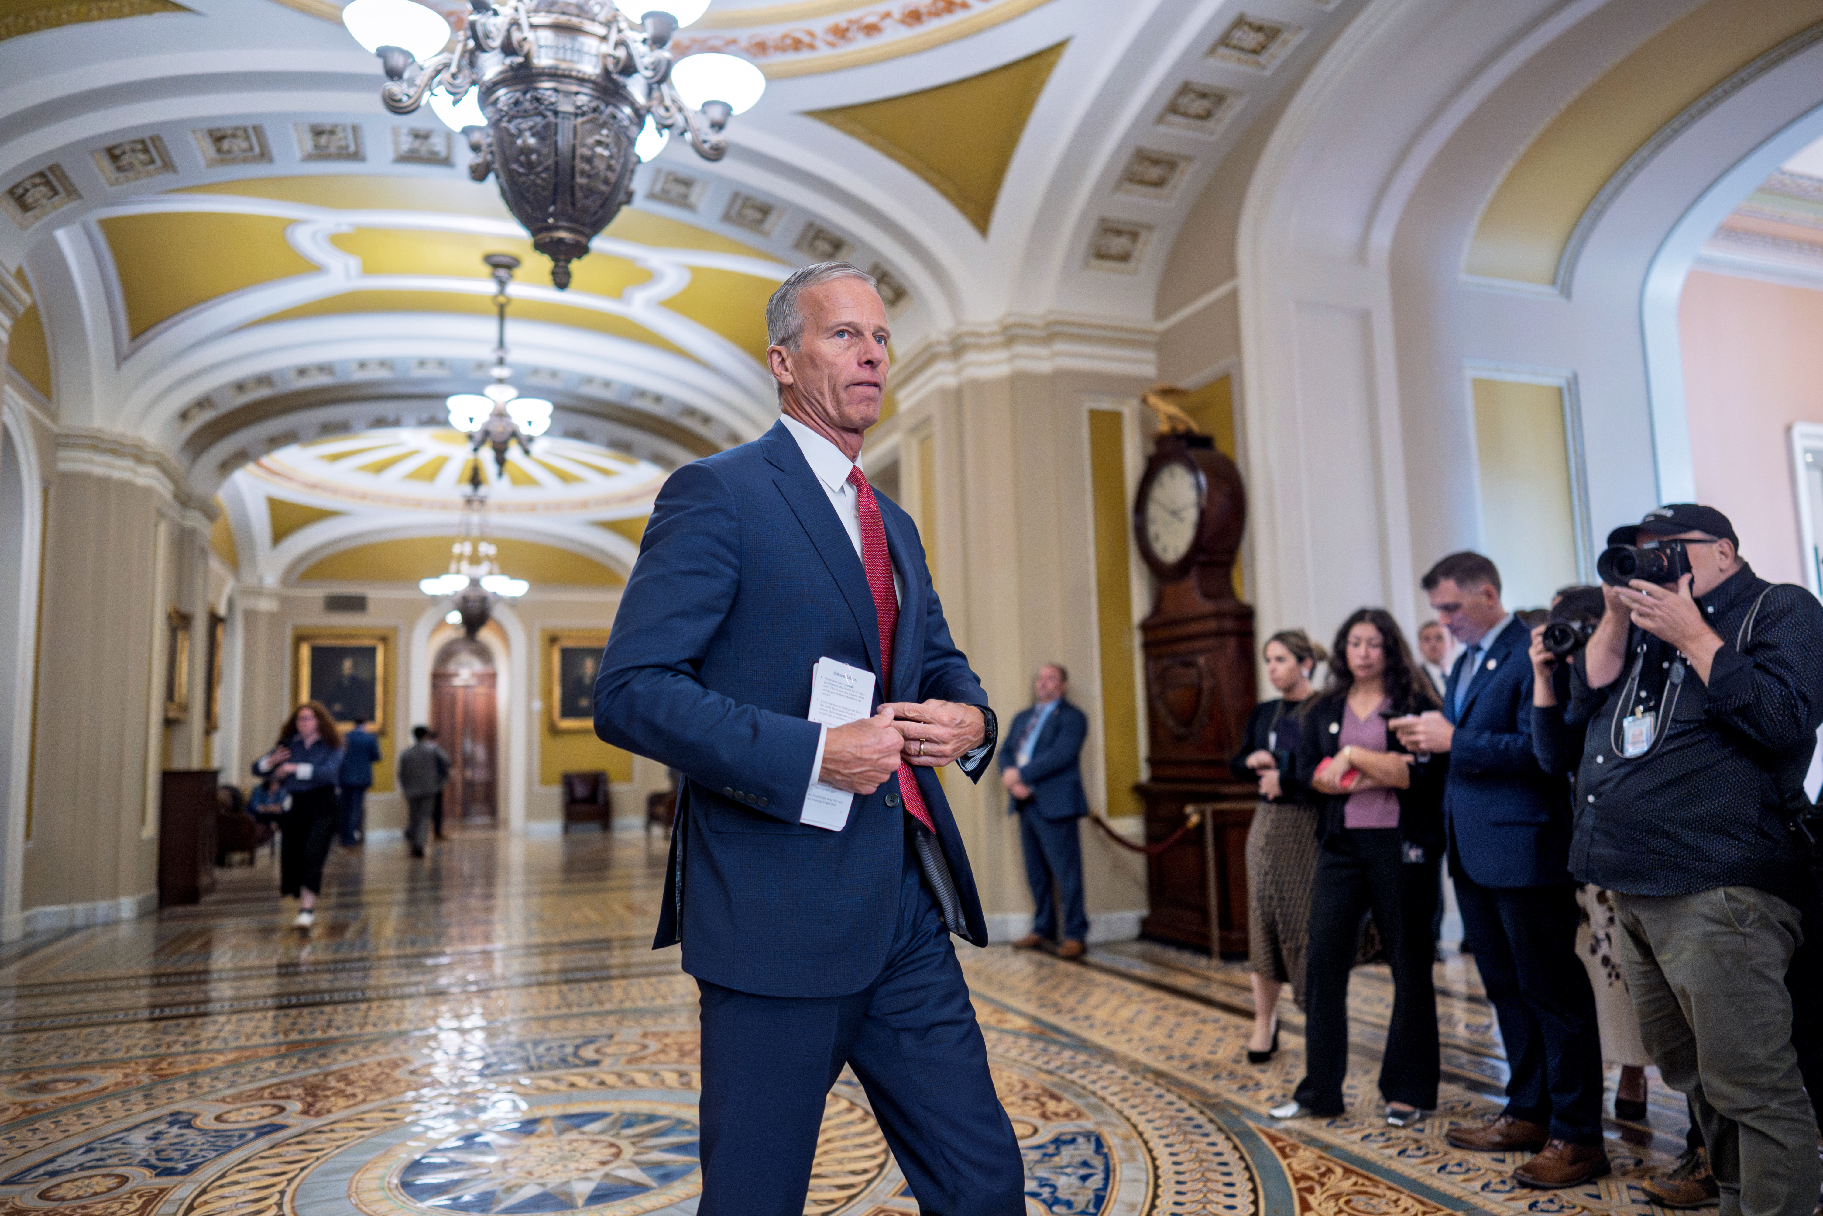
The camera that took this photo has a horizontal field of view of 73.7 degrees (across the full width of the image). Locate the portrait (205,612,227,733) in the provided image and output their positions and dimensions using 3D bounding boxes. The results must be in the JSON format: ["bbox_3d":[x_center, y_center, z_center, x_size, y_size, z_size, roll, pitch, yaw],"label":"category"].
[{"bbox_3d":[-9.443,0.870,16.495,0.100,1.600,1.100,1,-7,-21],"label":"portrait"}]

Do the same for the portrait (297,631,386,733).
[{"bbox_3d":[-8.882,1.194,18.968,1.245,1.517,0.120,1,-7,-22],"label":"portrait"}]

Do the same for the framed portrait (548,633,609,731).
[{"bbox_3d":[-5.373,1.270,20.243,1.240,1.560,0.100,1,-7,-21],"label":"framed portrait"}]

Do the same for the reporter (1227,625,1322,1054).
[{"bbox_3d":[1.516,0.919,4.879,0.500,1.663,0.400,-8,-9,44],"label":"reporter"}]

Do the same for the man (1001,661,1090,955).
[{"bbox_3d":[0.821,1.204,7.497,0.400,1.725,0.520,5,-9,-44],"label":"man"}]

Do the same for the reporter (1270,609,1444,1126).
[{"bbox_3d":[1.489,0.833,4.082,0.540,1.657,0.420,-5,-7,25],"label":"reporter"}]

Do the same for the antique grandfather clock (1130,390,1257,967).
[{"bbox_3d":[1.747,0.329,7.424,0.450,3.394,0.854,1,-7,-22],"label":"antique grandfather clock"}]

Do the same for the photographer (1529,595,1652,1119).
[{"bbox_3d":[2.216,0.775,3.935,0.580,1.690,0.500,4,-9,-43],"label":"photographer"}]

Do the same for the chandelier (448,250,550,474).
[{"bbox_3d":[-3.188,-1.890,9.465,0.820,1.771,0.820,1,-7,-21],"label":"chandelier"}]

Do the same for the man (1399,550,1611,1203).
[{"bbox_3d":[1.665,0.713,3.600,0.500,1.770,0.540,-1,-7,-6],"label":"man"}]

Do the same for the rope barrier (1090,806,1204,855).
[{"bbox_3d":[1.341,1.303,7.082,0.070,0.250,0.970,2,-7,-29],"label":"rope barrier"}]

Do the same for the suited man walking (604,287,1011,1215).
[{"bbox_3d":[-0.122,0.467,1.675,0.620,1.935,0.620,-7,-8,40],"label":"suited man walking"}]

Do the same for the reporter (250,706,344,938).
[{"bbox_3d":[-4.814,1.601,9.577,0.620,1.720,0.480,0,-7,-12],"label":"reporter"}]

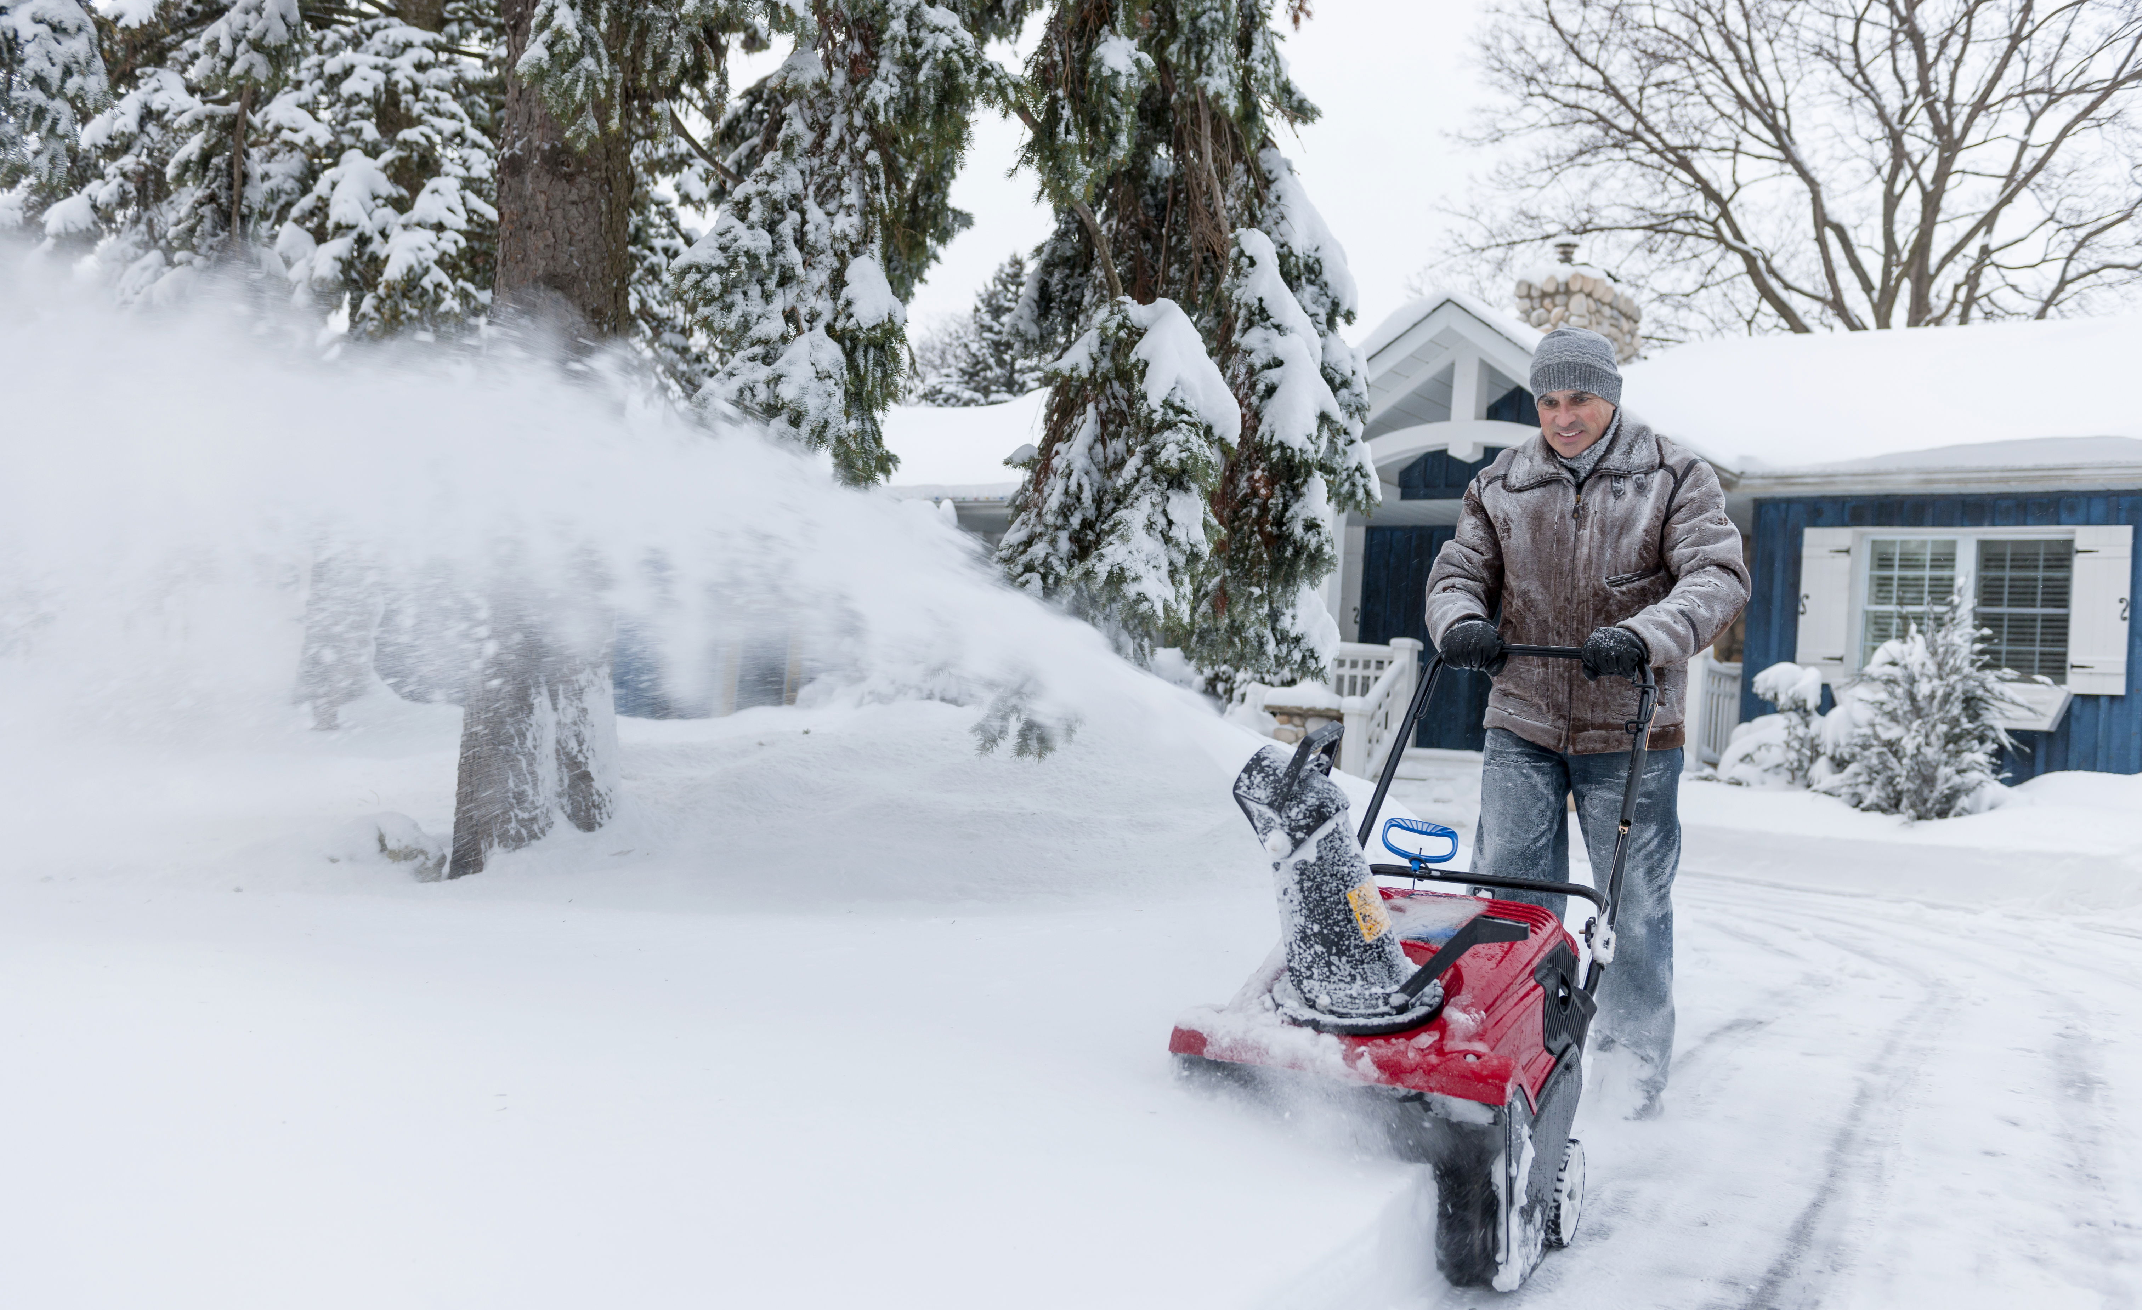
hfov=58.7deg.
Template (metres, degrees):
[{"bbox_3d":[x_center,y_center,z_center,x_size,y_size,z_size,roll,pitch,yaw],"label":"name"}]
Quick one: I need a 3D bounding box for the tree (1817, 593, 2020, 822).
[{"bbox_3d":[5.877,0.360,13.200,1.350,1.580,1.300,3,-2,35],"label":"tree"}]

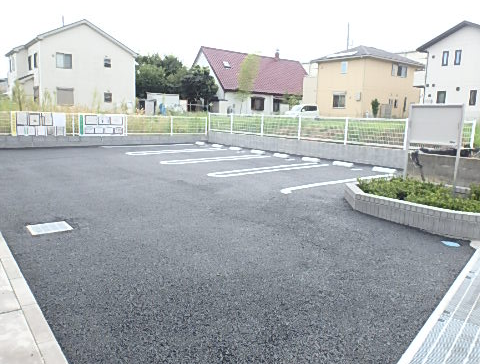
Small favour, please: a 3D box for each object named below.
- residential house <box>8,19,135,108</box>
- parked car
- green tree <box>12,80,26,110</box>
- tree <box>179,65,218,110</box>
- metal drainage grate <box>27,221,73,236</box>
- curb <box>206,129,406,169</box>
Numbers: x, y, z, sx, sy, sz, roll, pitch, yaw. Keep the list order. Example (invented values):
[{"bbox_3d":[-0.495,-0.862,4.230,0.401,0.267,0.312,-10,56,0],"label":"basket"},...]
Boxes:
[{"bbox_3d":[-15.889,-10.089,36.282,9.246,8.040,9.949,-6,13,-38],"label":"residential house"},{"bbox_3d":[6.318,-7.136,39.699,3.618,1.548,1.608,-6,13,-38],"label":"parked car"},{"bbox_3d":[-13.697,-5.094,24.120,0.905,2.512,0.904,-6,13,-38],"label":"green tree"},{"bbox_3d":[-3.974,-8.858,37.185,3.819,4.824,3.819,2,10,0],"label":"tree"},{"bbox_3d":[-2.319,0.575,4.750,0.467,0.035,0.432,-6,13,-38],"label":"metal drainage grate"},{"bbox_3d":[1.545,-1.406,14.958,0.131,0.563,10.150,-6,13,-38],"label":"curb"}]

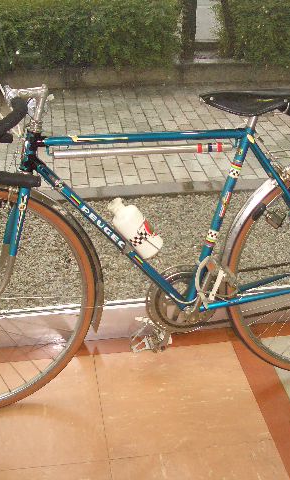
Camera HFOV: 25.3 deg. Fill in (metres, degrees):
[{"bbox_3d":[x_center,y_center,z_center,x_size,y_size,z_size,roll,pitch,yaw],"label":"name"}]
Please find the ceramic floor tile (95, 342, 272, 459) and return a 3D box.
[{"bbox_3d":[0.097,0.467,1.952,0.452,0.008,0.450,-4,28,-8],"label":"ceramic floor tile"}]

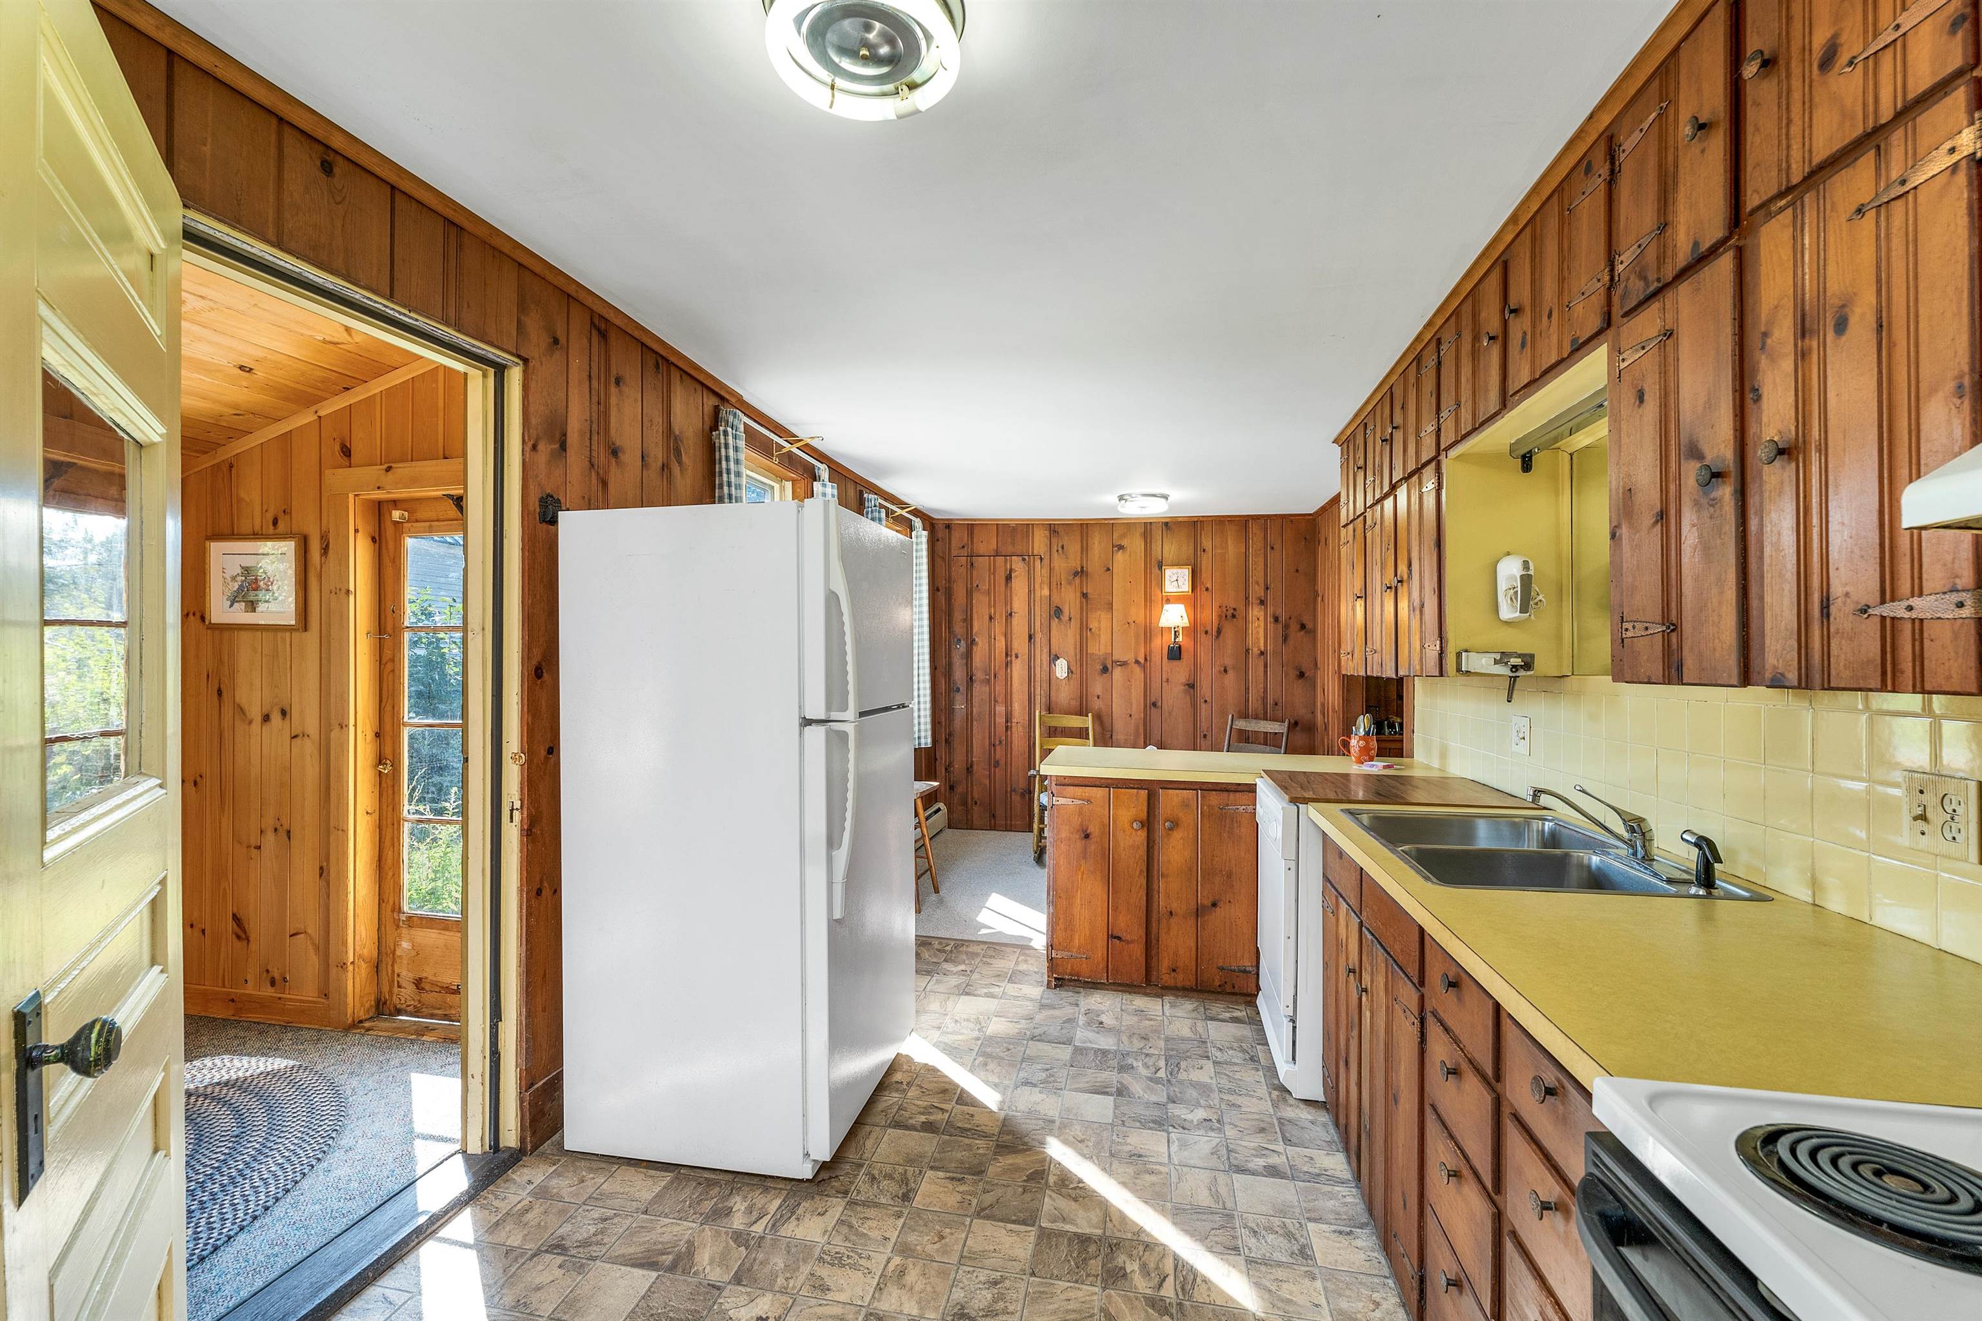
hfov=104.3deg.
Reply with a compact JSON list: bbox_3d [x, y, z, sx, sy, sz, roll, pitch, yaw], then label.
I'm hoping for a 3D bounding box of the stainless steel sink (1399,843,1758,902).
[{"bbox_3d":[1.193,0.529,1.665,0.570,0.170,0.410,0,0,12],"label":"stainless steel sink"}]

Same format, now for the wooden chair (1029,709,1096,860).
[{"bbox_3d":[0.563,0.827,5.240,0.430,1.000,0.500,0,0,29],"label":"wooden chair"}]

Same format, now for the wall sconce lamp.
[{"bbox_3d":[1.333,-0.210,5.648,0.220,0.420,0.230,0,0,12],"label":"wall sconce lamp"}]

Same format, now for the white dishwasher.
[{"bbox_3d":[1.265,0.868,2.527,0.670,0.880,0.610,0,0,12],"label":"white dishwasher"}]

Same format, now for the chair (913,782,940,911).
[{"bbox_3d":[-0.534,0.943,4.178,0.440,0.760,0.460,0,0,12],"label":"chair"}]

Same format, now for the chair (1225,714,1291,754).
[{"bbox_3d":[1.527,0.837,4.805,0.500,0.970,0.430,0,0,-35],"label":"chair"}]

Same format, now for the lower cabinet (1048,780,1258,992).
[{"bbox_3d":[0.706,0.892,3.295,0.854,0.845,0.590,0,0,12],"label":"lower cabinet"}]

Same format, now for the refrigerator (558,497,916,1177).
[{"bbox_3d":[-0.691,0.457,2.350,0.785,1.710,0.710,0,0,12],"label":"refrigerator"}]

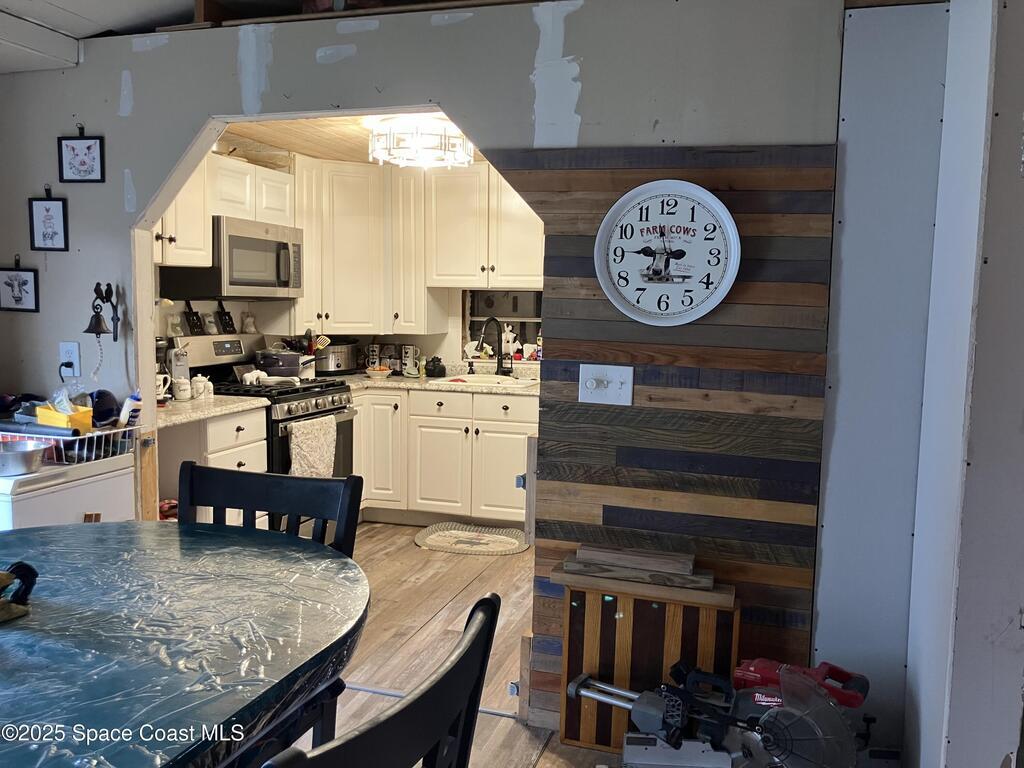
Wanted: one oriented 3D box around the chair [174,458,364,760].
[{"bbox_3d":[-0.615,0.722,1.648,0.455,1.025,0.520,3,6,17],"label":"chair"}]

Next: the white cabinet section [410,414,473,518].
[{"bbox_3d":[-0.365,0.483,5.383,0.430,0.597,0.520,3,6,18],"label":"white cabinet section"}]

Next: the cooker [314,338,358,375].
[{"bbox_3d":[-1.173,-0.179,5.387,0.330,0.245,0.260,-2,6,-28],"label":"cooker"}]

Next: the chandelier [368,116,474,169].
[{"bbox_3d":[-0.423,-1.149,3.908,0.495,0.190,0.495,1,6,0],"label":"chandelier"}]

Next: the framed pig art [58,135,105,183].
[{"bbox_3d":[-1.630,-0.849,3.134,0.202,0.170,0.018,3,6,16],"label":"framed pig art"}]

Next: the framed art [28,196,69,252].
[{"bbox_3d":[-1.780,-0.612,3.182,0.178,0.198,0.018,3,6,17],"label":"framed art"}]

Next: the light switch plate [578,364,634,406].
[{"bbox_3d":[0.291,0.005,2.570,0.168,0.118,0.022,3,6,17],"label":"light switch plate"}]

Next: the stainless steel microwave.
[{"bbox_3d":[-1.485,-0.660,4.458,0.400,0.405,0.745,3,6,17],"label":"stainless steel microwave"}]

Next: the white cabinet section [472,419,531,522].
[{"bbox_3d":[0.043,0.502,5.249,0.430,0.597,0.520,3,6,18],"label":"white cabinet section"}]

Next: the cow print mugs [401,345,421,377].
[{"bbox_3d":[-0.669,-0.155,5.480,0.125,0.205,0.090,0,6,-7],"label":"cow print mugs"}]

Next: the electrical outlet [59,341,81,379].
[{"bbox_3d":[-1.711,-0.095,3.207,0.088,0.128,0.015,3,6,17],"label":"electrical outlet"}]

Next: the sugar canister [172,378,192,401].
[{"bbox_3d":[-1.629,0.021,4.100,0.082,0.116,0.078,-1,6,-22],"label":"sugar canister"}]

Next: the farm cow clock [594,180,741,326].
[{"bbox_3d":[0.474,-0.400,2.547,0.444,0.444,0.052,3,6,16],"label":"farm cow clock"}]

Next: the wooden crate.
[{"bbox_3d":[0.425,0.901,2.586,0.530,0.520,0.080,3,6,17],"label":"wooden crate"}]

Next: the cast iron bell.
[{"bbox_3d":[-1.522,-0.219,3.043,0.093,0.090,0.093,3,6,17],"label":"cast iron bell"}]

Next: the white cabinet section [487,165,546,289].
[{"bbox_3d":[0.113,-0.999,5.306,0.436,0.771,0.325,3,6,18],"label":"white cabinet section"}]

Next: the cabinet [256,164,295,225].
[{"bbox_3d":[-1.476,-1.049,4.677,0.320,0.295,0.385,3,6,16],"label":"cabinet"}]

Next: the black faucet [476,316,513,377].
[{"bbox_3d":[-0.114,-0.253,5.559,0.120,0.385,0.225,6,7,38],"label":"black faucet"}]

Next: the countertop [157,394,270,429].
[{"bbox_3d":[-1.608,0.120,3.747,0.640,0.042,0.830,3,6,17],"label":"countertop"}]

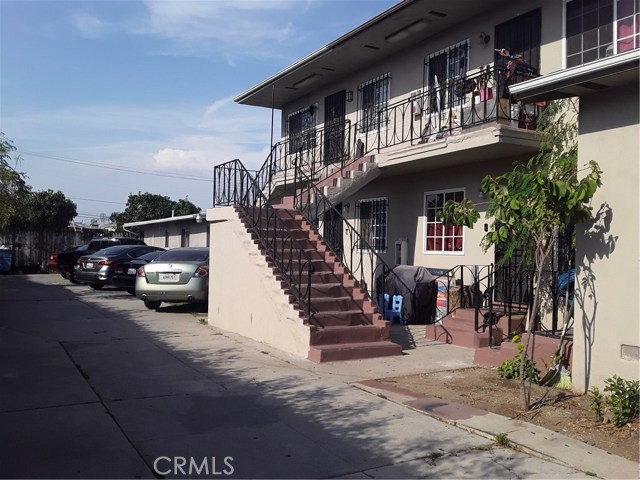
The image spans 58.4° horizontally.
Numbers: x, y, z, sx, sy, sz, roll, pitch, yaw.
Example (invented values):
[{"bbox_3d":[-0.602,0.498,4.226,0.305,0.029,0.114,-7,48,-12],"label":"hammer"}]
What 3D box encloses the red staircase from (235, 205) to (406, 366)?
[{"bbox_3d":[-0.167,0.502,8.788,1.320,2.120,2.950,2,-1,-30],"label":"red staircase"}]

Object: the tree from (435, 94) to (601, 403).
[{"bbox_3d":[1.845,0.144,5.300,1.420,2.750,1.300,1,-1,19],"label":"tree"}]

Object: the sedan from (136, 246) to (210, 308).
[{"bbox_3d":[-2.860,0.891,14.200,1.800,1.470,4.800,1,-1,8],"label":"sedan"}]

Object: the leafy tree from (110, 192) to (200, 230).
[{"bbox_3d":[-10.620,-0.559,37.000,5.600,5.000,4.800,2,-1,-16],"label":"leafy tree"}]

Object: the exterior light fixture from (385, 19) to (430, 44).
[{"bbox_3d":[1.732,-4.128,11.481,0.240,0.090,1.220,2,-1,-30],"label":"exterior light fixture"}]

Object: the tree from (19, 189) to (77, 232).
[{"bbox_3d":[-15.215,-0.535,32.000,3.300,4.500,3.300,2,-1,-28],"label":"tree"}]

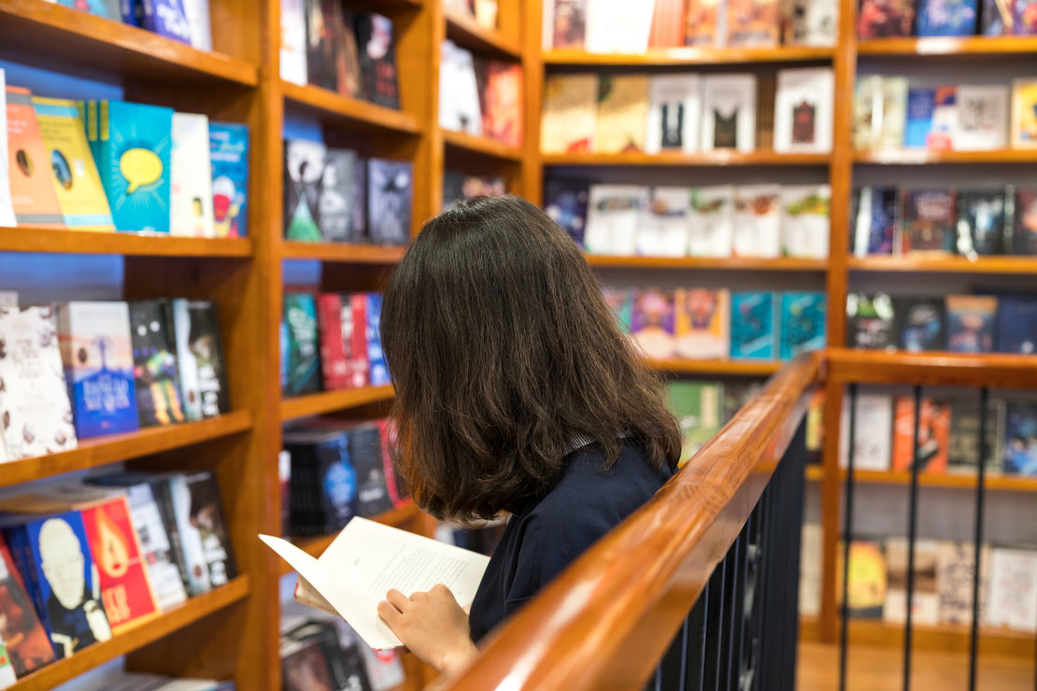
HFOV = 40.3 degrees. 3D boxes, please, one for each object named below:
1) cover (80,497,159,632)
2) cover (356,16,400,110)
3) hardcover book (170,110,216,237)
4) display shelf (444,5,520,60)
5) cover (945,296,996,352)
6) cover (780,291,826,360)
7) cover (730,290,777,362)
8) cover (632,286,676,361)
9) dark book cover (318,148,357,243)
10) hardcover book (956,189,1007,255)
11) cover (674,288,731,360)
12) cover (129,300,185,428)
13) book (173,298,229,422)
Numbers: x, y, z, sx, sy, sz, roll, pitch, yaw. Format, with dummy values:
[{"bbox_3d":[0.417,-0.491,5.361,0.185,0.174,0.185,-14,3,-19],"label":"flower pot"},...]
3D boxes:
[{"bbox_3d":[-0.675,0.366,2.354,0.028,0.206,0.131,-17,-3,19],"label":"cover"},{"bbox_3d":[-0.319,-0.653,3.260,0.030,0.216,0.135,-5,1,17],"label":"cover"},{"bbox_3d":[-0.579,-0.296,2.435,0.023,0.218,0.151,-2,2,18],"label":"hardcover book"},{"bbox_3d":[-0.234,-0.864,3.899,0.275,0.034,0.789,2,3,16],"label":"display shelf"},{"bbox_3d":[1.304,-0.042,4.074,0.141,0.207,0.027,2,-5,13],"label":"cover"},{"bbox_3d":[0.889,-0.057,4.401,0.137,0.210,0.030,2,-3,14],"label":"cover"},{"bbox_3d":[0.698,-0.058,4.207,0.128,0.199,0.023,2,-5,10],"label":"cover"},{"bbox_3d":[0.436,-0.067,4.522,0.135,0.224,0.030,2,1,14],"label":"cover"},{"bbox_3d":[-0.409,-0.328,3.093,0.030,0.197,0.116,4,5,33],"label":"dark book cover"},{"bbox_3d":[1.326,-0.348,4.054,0.129,0.190,0.027,2,-6,12],"label":"hardcover book"},{"bbox_3d":[0.572,-0.066,4.483,0.143,0.226,0.030,2,1,14],"label":"cover"},{"bbox_3d":[-0.627,0.032,2.368,0.025,0.210,0.141,-10,0,18],"label":"cover"},{"bbox_3d":[-0.573,0.025,2.513,0.023,0.208,0.146,-6,1,18],"label":"book"}]

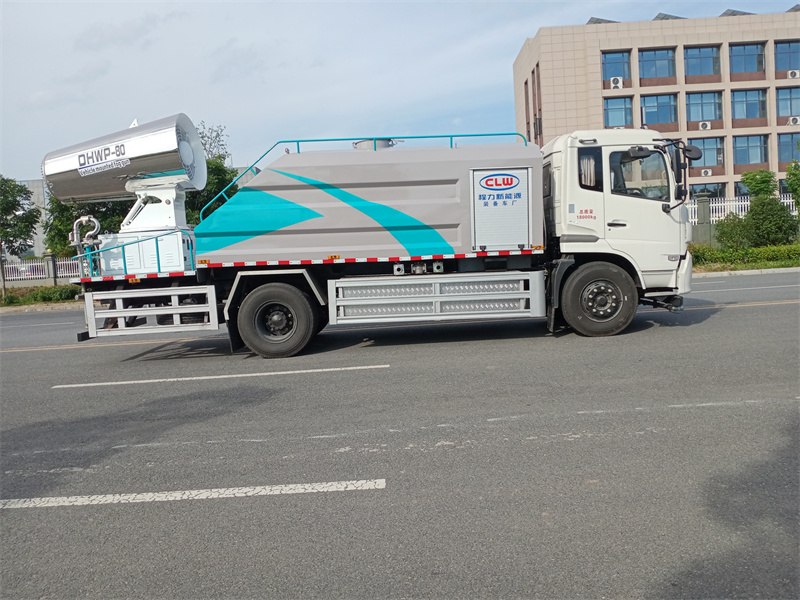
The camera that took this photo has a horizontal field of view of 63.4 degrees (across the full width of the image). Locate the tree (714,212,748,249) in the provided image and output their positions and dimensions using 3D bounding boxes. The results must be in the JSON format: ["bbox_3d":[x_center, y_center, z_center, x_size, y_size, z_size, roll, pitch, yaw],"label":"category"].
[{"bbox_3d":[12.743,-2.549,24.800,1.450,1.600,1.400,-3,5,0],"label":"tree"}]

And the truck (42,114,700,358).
[{"bbox_3d":[-0.527,-1.160,9.998,9.450,3.600,2.550,-3,5,-1],"label":"truck"}]

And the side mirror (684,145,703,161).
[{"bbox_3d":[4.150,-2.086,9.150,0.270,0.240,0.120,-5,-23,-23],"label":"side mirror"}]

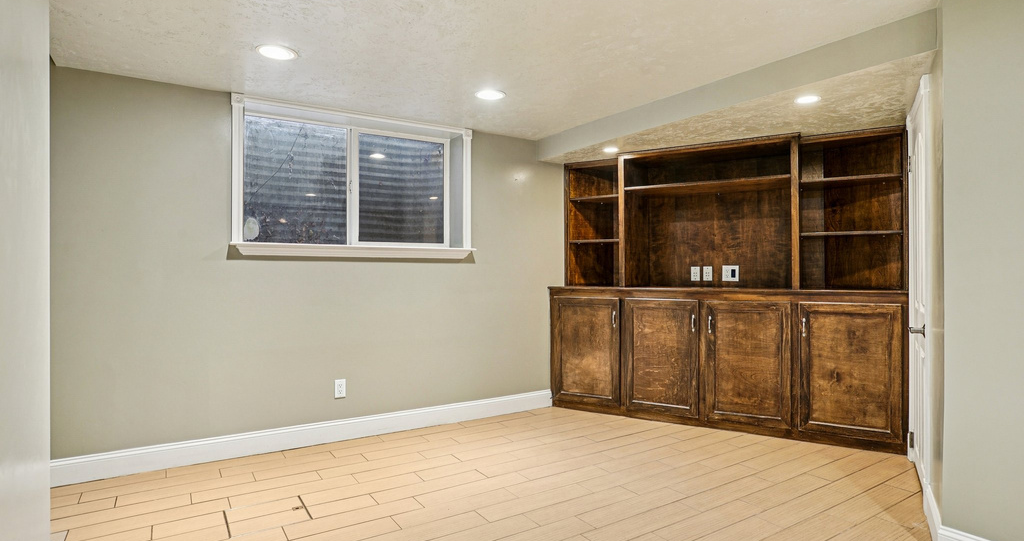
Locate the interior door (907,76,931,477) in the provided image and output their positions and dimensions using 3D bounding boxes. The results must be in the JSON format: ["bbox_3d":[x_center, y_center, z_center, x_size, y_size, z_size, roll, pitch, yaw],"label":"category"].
[{"bbox_3d":[2.232,0.109,2.930,0.075,2.082,0.903,0,0,33],"label":"interior door"}]

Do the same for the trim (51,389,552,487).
[{"bbox_3d":[-1.072,1.072,3.694,3.285,0.148,0.020,0,0,-31],"label":"trim"}]

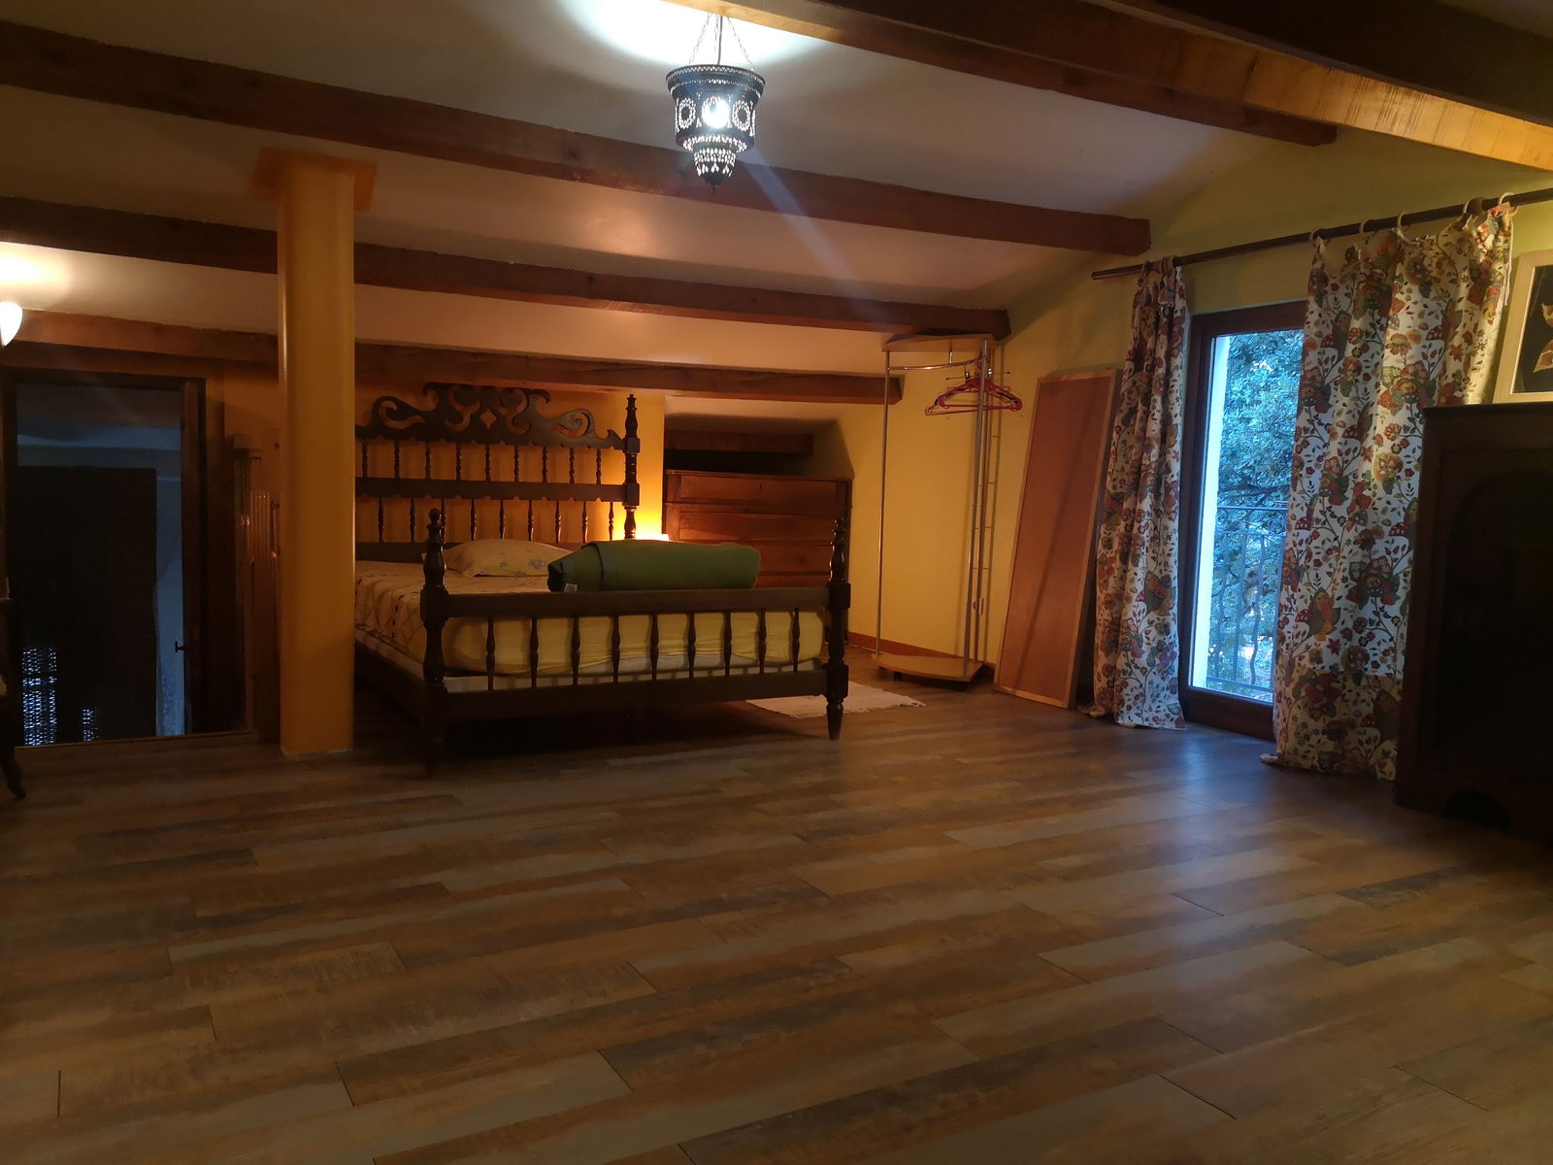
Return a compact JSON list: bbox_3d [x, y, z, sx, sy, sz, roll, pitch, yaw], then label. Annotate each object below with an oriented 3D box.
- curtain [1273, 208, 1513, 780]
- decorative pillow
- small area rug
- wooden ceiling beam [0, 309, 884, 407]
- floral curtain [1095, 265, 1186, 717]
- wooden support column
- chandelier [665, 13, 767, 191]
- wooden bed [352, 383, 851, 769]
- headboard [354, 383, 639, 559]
[{"bbox_3d":[2.205,-0.275,4.402,0.176,2.035,0.781,-2,6,-29],"label":"curtain"},{"bbox_3d":[-1.267,-0.138,5.858,0.726,0.143,0.616,-2,6,-29],"label":"decorative pillow"},{"bbox_3d":[0.121,0.532,6.022,0.737,0.017,1.122,-2,6,-29],"label":"small area rug"},{"bbox_3d":[-1.297,-1.066,5.956,4.675,0.165,0.165,-2,6,-29],"label":"wooden ceiling beam"},{"bbox_3d":[1.650,-0.388,5.396,0.165,2.035,0.484,-2,6,-29],"label":"floral curtain"},{"bbox_3d":[-1.705,-0.432,4.468,0.385,2.134,0.385,-2,6,-29],"label":"wooden support column"},{"bbox_3d":[-0.180,-1.438,3.616,0.286,0.520,0.286,1,5,0],"label":"chandelier"},{"bbox_3d":[-0.987,-0.194,5.464,1.694,1.507,2.178,-1,6,-28],"label":"wooden bed"},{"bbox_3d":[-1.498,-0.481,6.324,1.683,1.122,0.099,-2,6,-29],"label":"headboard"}]

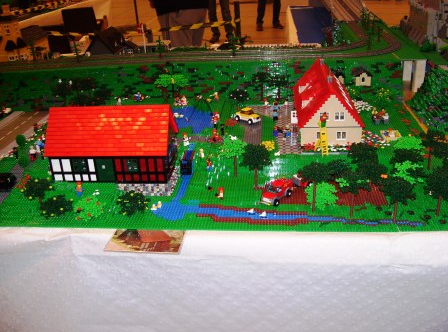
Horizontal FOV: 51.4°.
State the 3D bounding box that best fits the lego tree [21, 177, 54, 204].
[{"bbox_3d":[-0.506,0.073,1.274,0.086,0.082,0.086,0,26,6],"label":"lego tree"}]

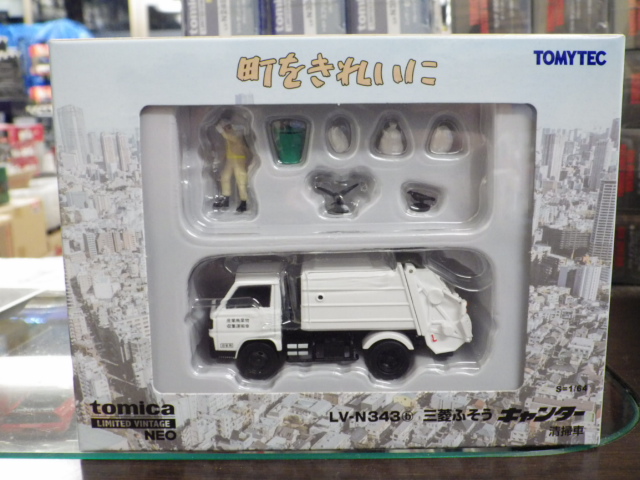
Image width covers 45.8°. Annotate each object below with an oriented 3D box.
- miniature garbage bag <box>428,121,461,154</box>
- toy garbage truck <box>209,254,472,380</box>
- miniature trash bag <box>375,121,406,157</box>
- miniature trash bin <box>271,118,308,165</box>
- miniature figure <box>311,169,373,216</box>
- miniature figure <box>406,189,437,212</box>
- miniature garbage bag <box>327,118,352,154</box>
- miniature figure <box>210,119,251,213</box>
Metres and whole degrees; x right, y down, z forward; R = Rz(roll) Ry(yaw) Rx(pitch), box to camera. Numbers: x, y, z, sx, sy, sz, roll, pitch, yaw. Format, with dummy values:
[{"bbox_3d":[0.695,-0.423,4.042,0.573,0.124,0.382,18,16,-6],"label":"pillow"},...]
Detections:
[{"bbox_3d":[0.036,-0.029,0.220,0.007,0.009,0.007,-1,11,0],"label":"miniature garbage bag"},{"bbox_3d":[0.006,0.023,0.239,0.079,0.034,0.028,-1,11,0],"label":"toy garbage truck"},{"bbox_3d":[0.021,-0.029,0.220,0.008,0.010,0.007,-1,11,0],"label":"miniature trash bag"},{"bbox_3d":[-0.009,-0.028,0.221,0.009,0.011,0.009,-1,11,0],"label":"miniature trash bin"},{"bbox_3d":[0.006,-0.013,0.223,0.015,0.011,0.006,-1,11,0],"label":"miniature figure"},{"bbox_3d":[0.030,-0.011,0.222,0.009,0.007,0.005,-1,11,0],"label":"miniature figure"},{"bbox_3d":[0.006,-0.029,0.220,0.007,0.009,0.006,-1,11,0],"label":"miniature garbage bag"},{"bbox_3d":[-0.026,-0.023,0.222,0.011,0.030,0.009,8,14,39],"label":"miniature figure"}]

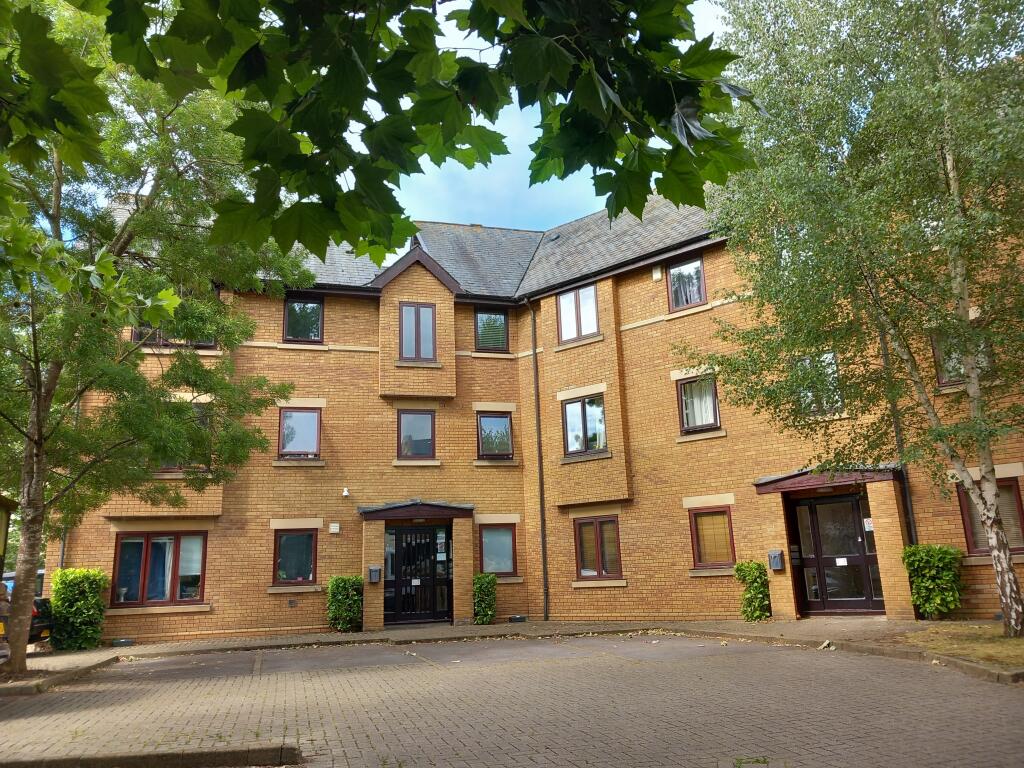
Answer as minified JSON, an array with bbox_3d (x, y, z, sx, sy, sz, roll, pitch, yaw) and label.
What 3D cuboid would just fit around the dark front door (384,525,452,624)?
[{"bbox_3d":[-2.140,4.250,17.823,1.500,2.090,0.120,2,-15,-14],"label":"dark front door"}]

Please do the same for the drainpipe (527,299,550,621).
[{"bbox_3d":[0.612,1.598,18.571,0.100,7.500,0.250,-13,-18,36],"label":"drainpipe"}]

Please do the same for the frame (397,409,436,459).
[{"bbox_3d":[-2.218,1.186,18.618,0.881,1.194,0.120,2,-15,-14],"label":"frame"}]

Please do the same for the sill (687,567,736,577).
[{"bbox_3d":[3.976,3.655,15.481,1.090,0.136,0.160,-13,-18,38],"label":"sill"}]

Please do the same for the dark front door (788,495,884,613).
[{"bbox_3d":[5.808,3.004,14.105,1.460,2.060,0.130,-13,-18,38],"label":"dark front door"}]

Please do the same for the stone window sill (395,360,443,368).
[{"bbox_3d":[-2.199,-0.441,18.868,1.100,0.137,0.180,2,-14,-17],"label":"stone window sill"}]

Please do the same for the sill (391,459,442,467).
[{"bbox_3d":[-2.199,1.845,18.415,1.095,0.135,0.160,2,-15,-15],"label":"sill"}]

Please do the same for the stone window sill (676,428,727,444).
[{"bbox_3d":[3.856,1.078,16.157,1.097,0.135,0.160,-13,-18,38],"label":"stone window sill"}]

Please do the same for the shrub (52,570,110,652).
[{"bbox_3d":[-8.505,4.412,15.633,0.880,1.550,0.600,2,-15,-14],"label":"shrub"}]

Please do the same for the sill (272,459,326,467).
[{"bbox_3d":[-4.725,1.782,17.748,1.118,0.118,0.150,2,-15,-14],"label":"sill"}]

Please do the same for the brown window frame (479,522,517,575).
[{"bbox_3d":[-0.314,3.835,18.408,0.859,1.179,0.120,2,-15,-14],"label":"brown window frame"}]

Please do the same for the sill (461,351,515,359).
[{"bbox_3d":[-0.485,-0.676,19.707,1.190,0.138,0.180,2,-14,-17],"label":"sill"}]

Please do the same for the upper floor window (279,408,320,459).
[{"bbox_3d":[-4.752,1.121,17.930,0.900,1.169,0.130,2,-15,-15],"label":"upper floor window"}]

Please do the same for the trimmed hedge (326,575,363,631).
[{"bbox_3d":[-3.531,4.660,16.962,0.770,1.140,0.580,2,-15,-15],"label":"trimmed hedge"}]

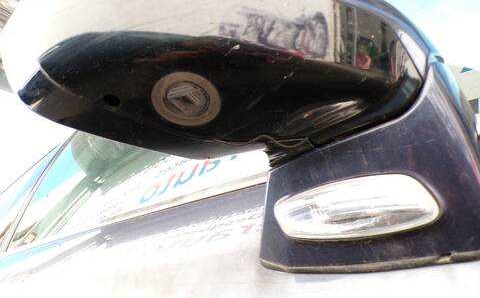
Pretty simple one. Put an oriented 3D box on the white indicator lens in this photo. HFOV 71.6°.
[{"bbox_3d":[0.076,0.038,0.223,0.104,0.042,0.022,-13,-31,22],"label":"white indicator lens"}]

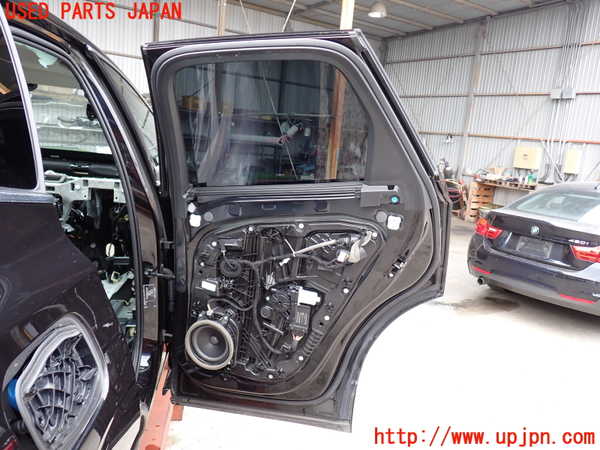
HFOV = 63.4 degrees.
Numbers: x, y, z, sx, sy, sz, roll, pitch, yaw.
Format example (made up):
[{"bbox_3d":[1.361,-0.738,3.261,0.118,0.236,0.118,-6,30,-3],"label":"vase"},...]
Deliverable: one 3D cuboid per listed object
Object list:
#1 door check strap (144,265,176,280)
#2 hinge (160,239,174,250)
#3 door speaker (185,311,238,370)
[{"bbox_3d":[-0.472,0.162,1.645,0.112,0.040,0.036,7,14,14],"label":"door check strap"},{"bbox_3d":[-0.459,0.068,1.680,0.048,0.040,0.045,4,10,16],"label":"hinge"},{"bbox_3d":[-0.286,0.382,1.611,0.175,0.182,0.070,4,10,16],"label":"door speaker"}]

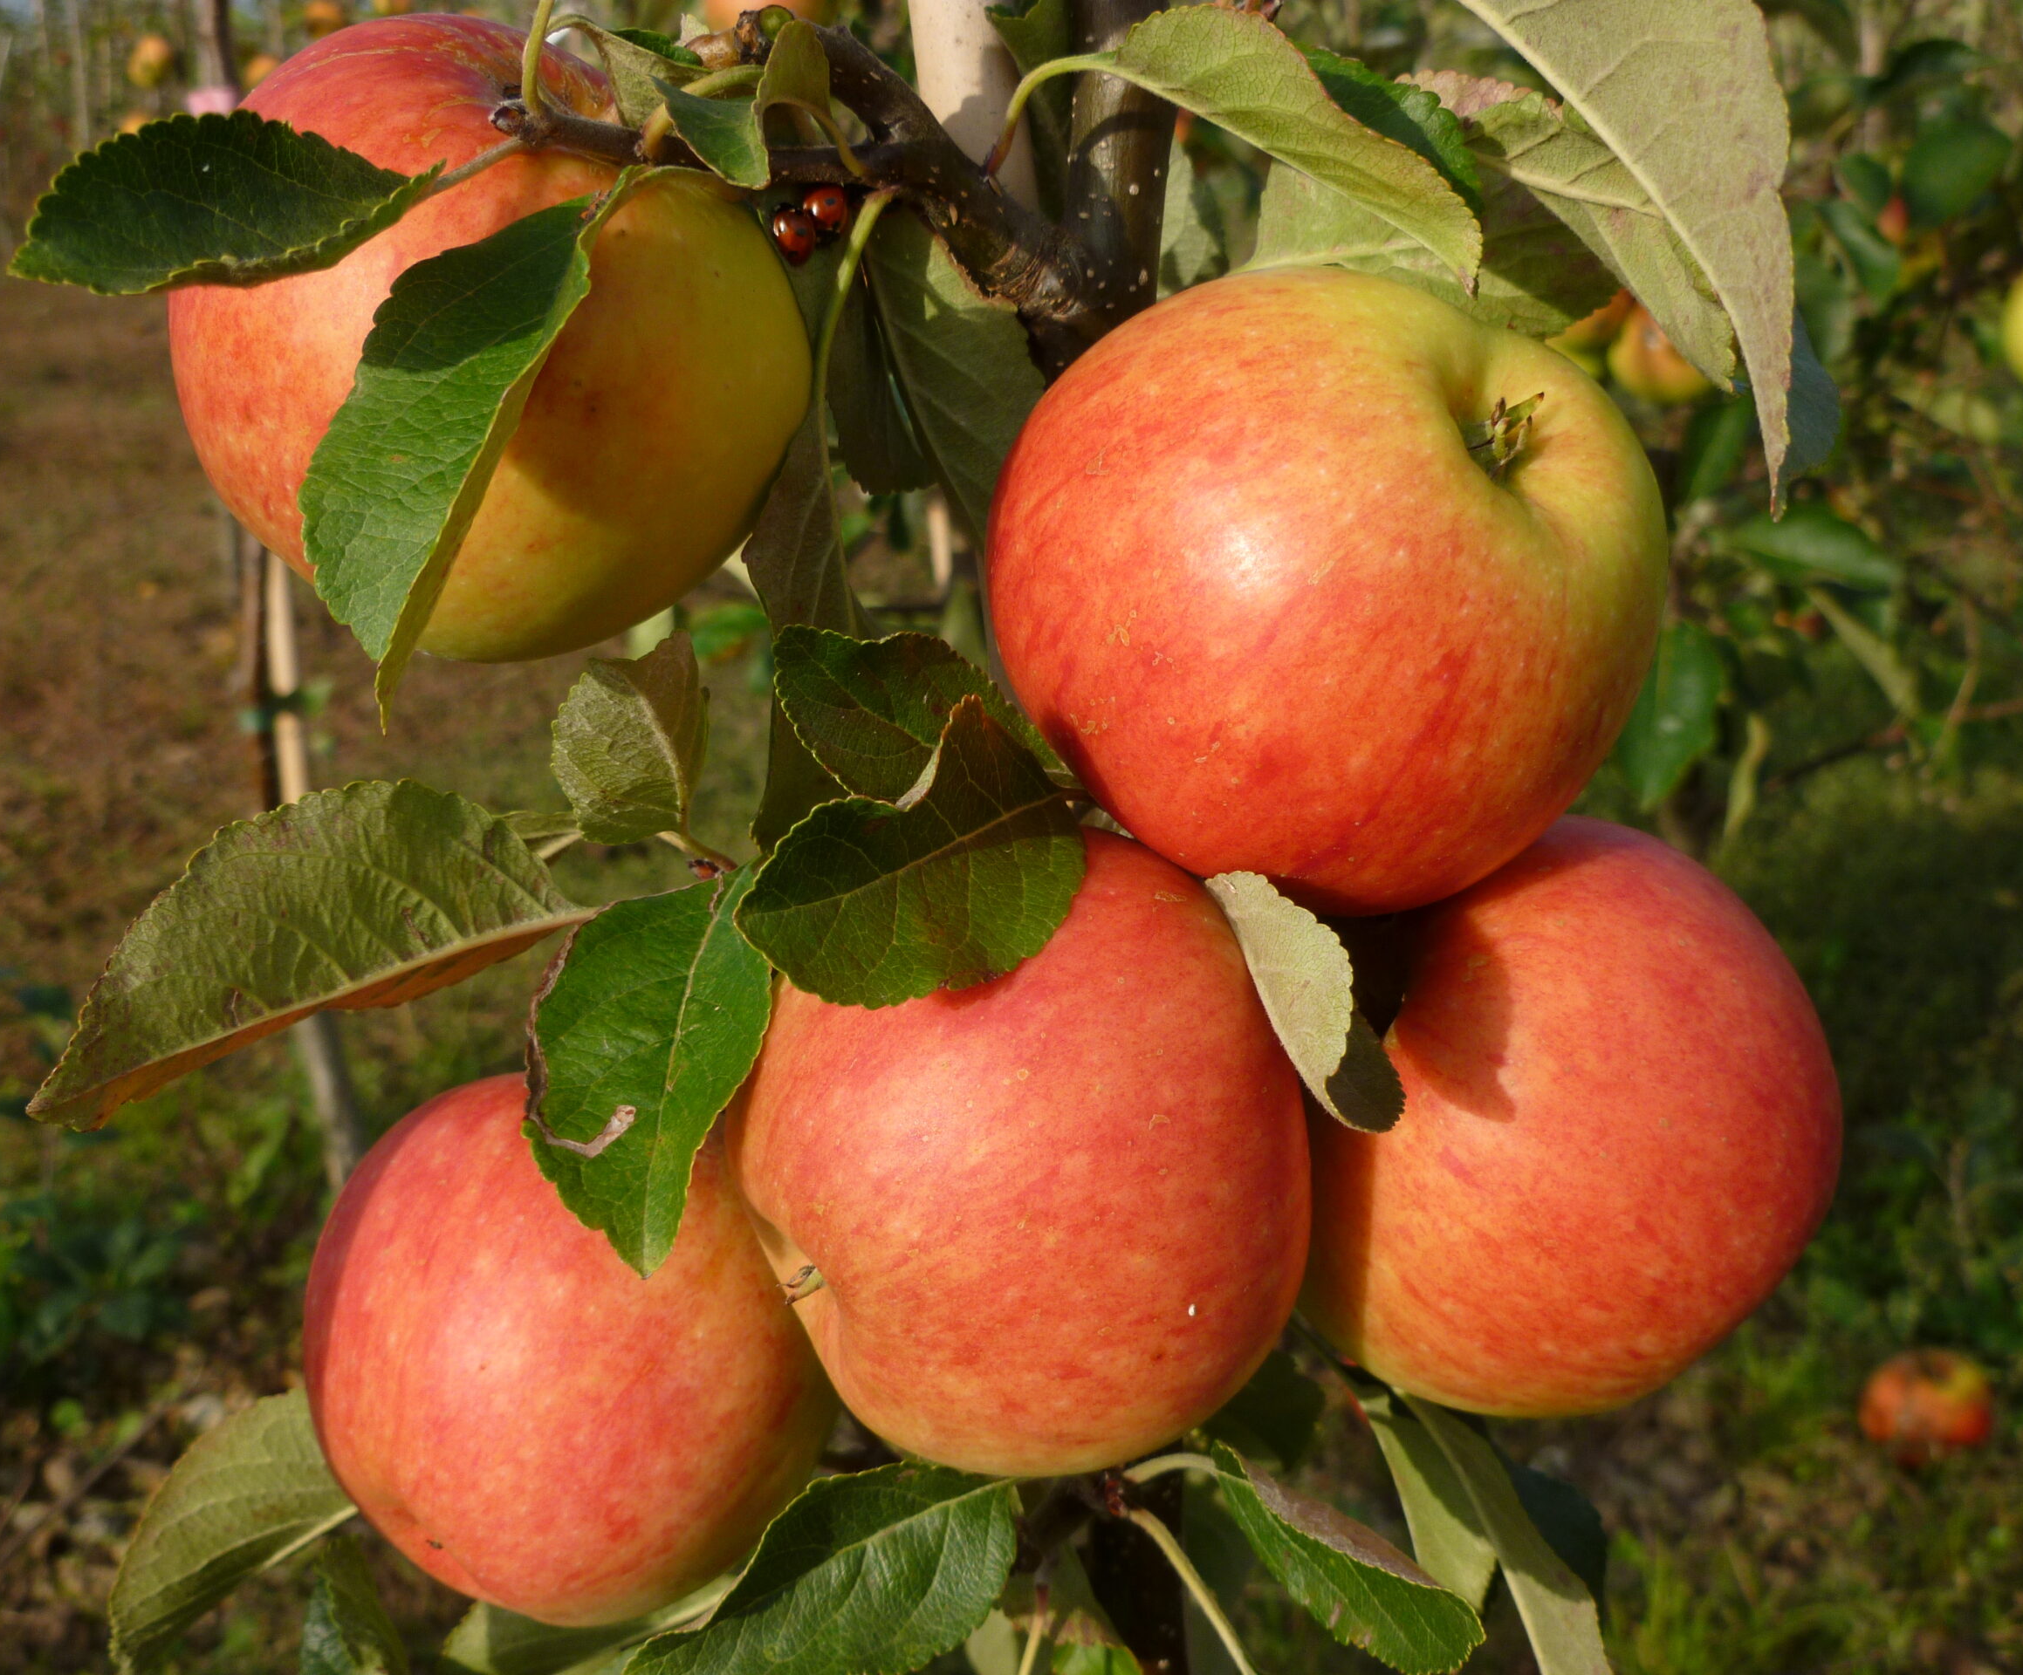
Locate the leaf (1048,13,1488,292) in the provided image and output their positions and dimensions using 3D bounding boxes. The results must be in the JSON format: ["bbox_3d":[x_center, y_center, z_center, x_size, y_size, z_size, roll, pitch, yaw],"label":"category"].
[{"bbox_3d":[0.029,-0.082,0.297,0.054,0.024,0.012,33,61,16],"label":"leaf"}]

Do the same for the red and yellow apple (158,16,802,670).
[{"bbox_3d":[-0.062,-0.065,0.314,0.079,0.073,0.079,12,27,-5],"label":"red and yellow apple"}]

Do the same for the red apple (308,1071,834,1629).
[{"bbox_3d":[-0.061,0.070,0.347,0.076,0.071,0.076,35,-9,0],"label":"red apple"}]

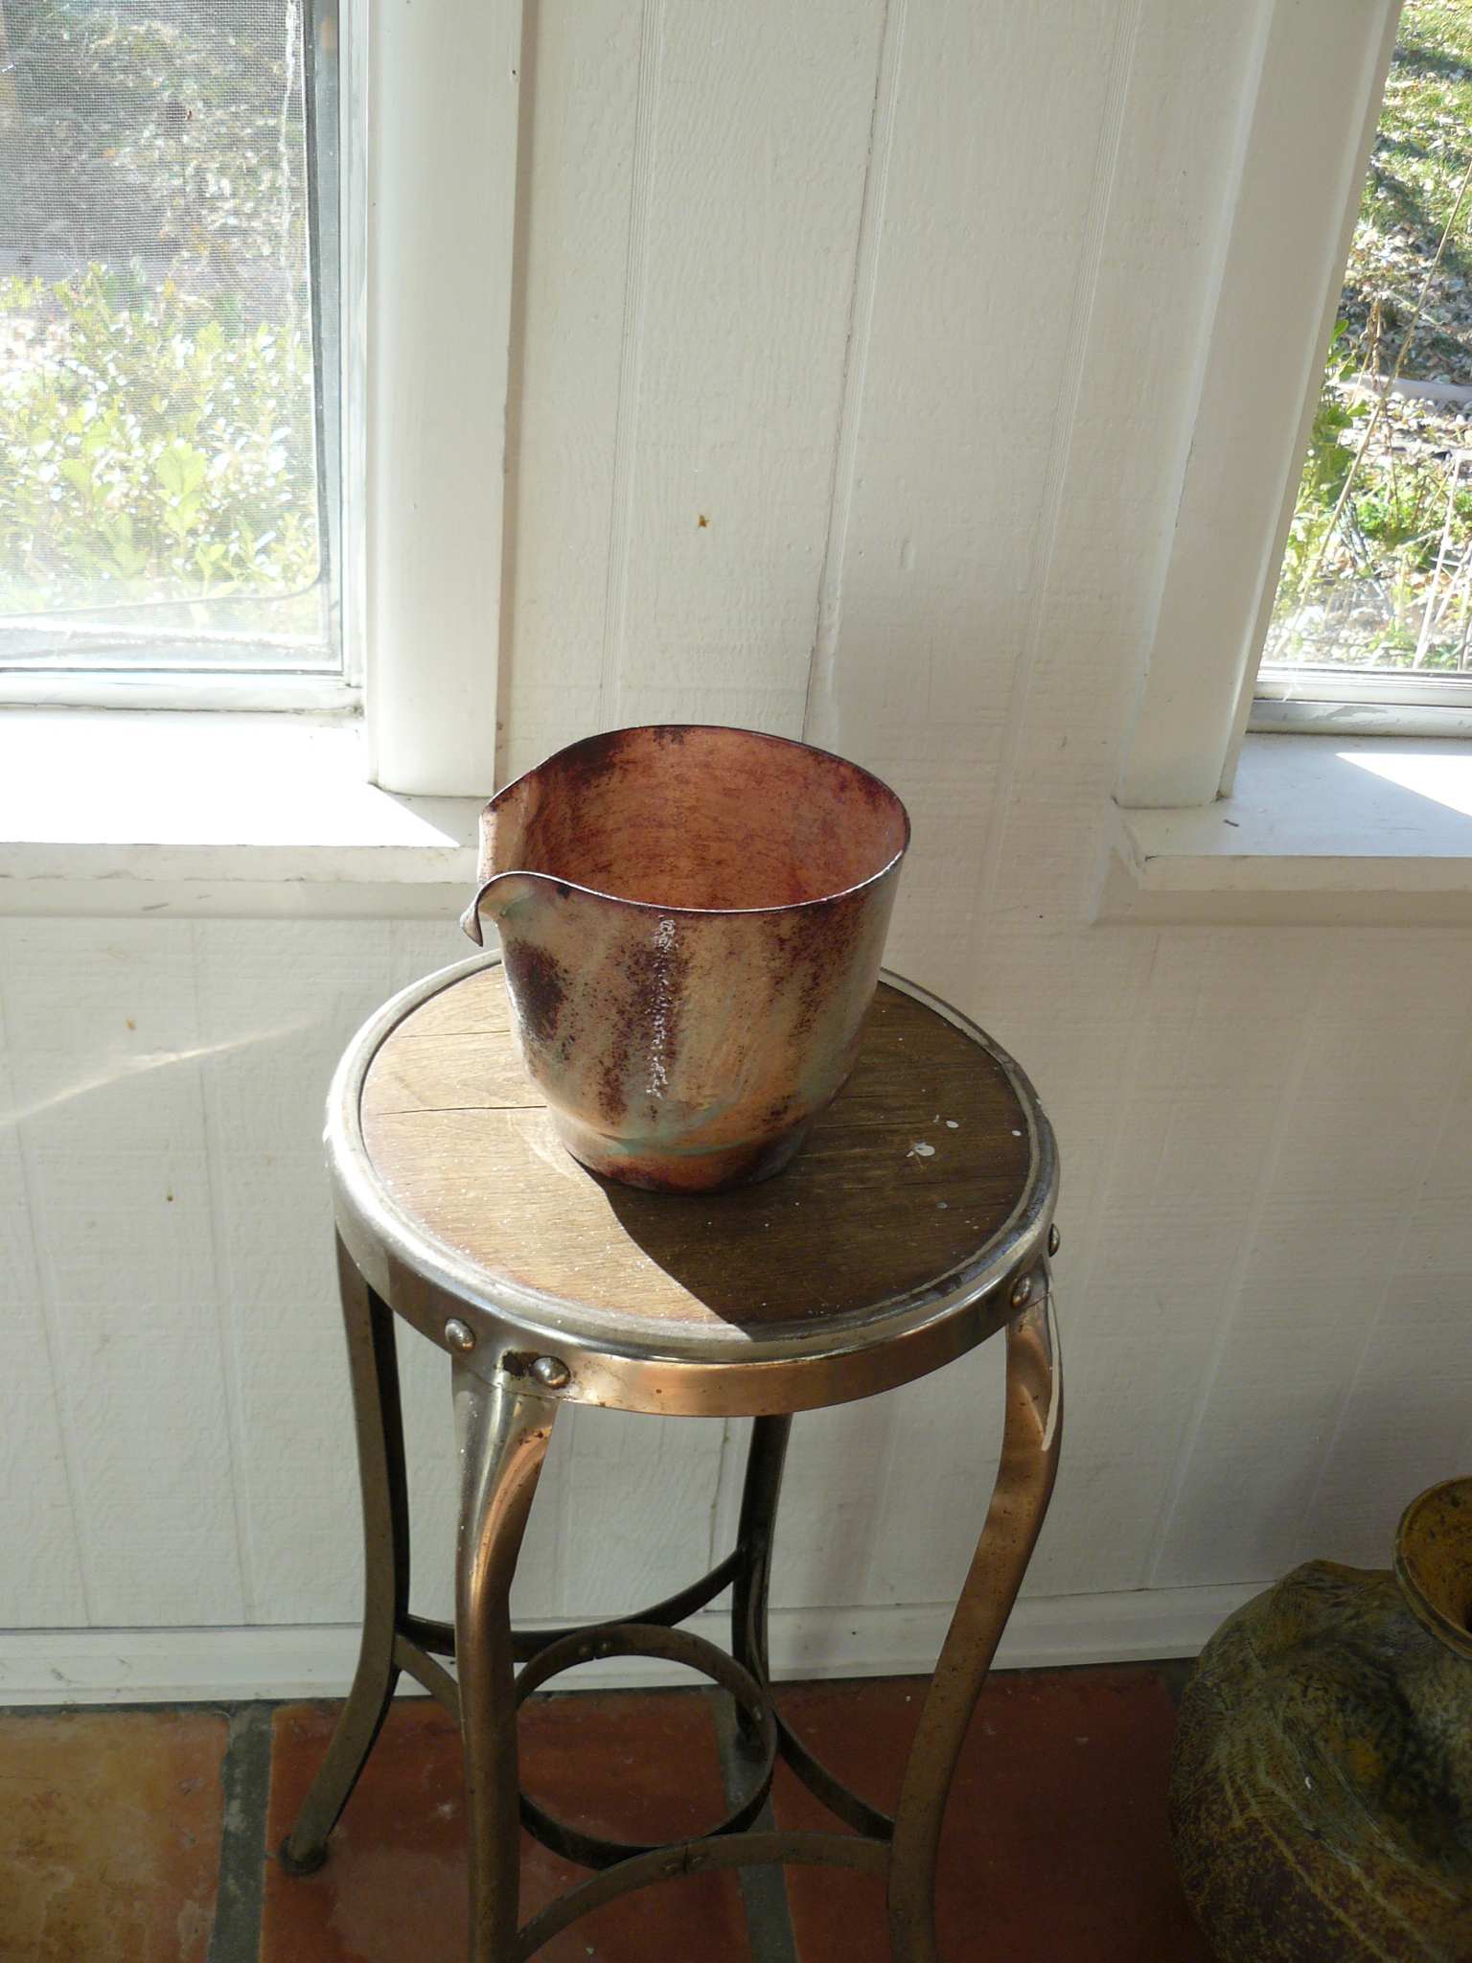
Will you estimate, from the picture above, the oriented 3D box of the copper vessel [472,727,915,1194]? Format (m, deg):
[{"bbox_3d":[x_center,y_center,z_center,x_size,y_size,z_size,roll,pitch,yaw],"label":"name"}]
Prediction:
[{"bbox_3d":[-0.027,-0.003,0.807,0.175,0.142,0.152,-7,34,-19],"label":"copper vessel"}]

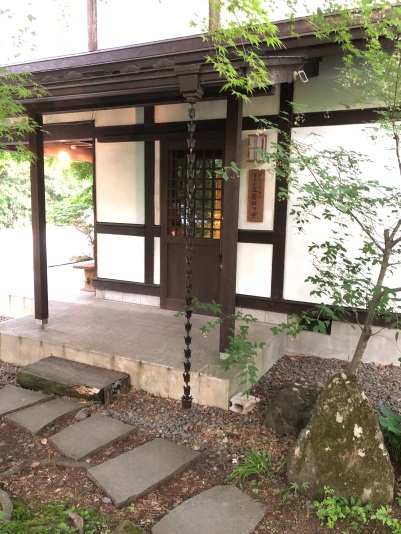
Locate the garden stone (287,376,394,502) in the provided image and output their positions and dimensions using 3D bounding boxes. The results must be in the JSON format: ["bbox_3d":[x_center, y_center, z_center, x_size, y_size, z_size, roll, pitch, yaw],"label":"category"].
[{"bbox_3d":[0.847,0.966,2.573,0.620,0.660,0.440,4,8,18],"label":"garden stone"}]

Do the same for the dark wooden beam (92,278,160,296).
[{"bbox_3d":[-1.046,0.281,6.161,1.180,0.150,0.130,5,9,27],"label":"dark wooden beam"}]

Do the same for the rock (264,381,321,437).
[{"bbox_3d":[0.715,1.043,3.280,0.450,0.330,0.400,3,8,13],"label":"rock"}]

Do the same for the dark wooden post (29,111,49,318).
[{"bbox_3d":[-1.853,-0.529,4.967,0.110,2.370,0.110,5,9,27],"label":"dark wooden post"}]

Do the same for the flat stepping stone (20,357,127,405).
[{"bbox_3d":[-1.142,1.017,3.913,0.960,0.140,0.400,5,9,27],"label":"flat stepping stone"}]

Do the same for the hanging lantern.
[{"bbox_3d":[0.660,-1.368,5.005,0.180,0.310,0.150,5,9,27],"label":"hanging lantern"}]

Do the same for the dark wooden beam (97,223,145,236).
[{"bbox_3d":[-1.089,-0.527,6.092,0.830,0.155,0.110,5,9,27],"label":"dark wooden beam"}]

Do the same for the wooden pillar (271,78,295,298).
[{"bbox_3d":[0.971,-0.838,5.015,0.153,2.430,0.150,5,9,27],"label":"wooden pillar"}]

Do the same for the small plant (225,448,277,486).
[{"bbox_3d":[0.307,1.204,2.637,0.300,0.150,0.260,1,8,0],"label":"small plant"}]

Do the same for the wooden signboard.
[{"bbox_3d":[0.663,-0.834,5.134,0.195,0.615,0.030,5,9,27],"label":"wooden signboard"}]

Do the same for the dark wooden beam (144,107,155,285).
[{"bbox_3d":[-0.645,-0.932,5.830,0.147,2.335,0.140,5,9,27],"label":"dark wooden beam"}]

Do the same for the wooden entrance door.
[{"bbox_3d":[-0.063,-0.497,5.548,1.000,2.220,0.080,5,9,27],"label":"wooden entrance door"}]

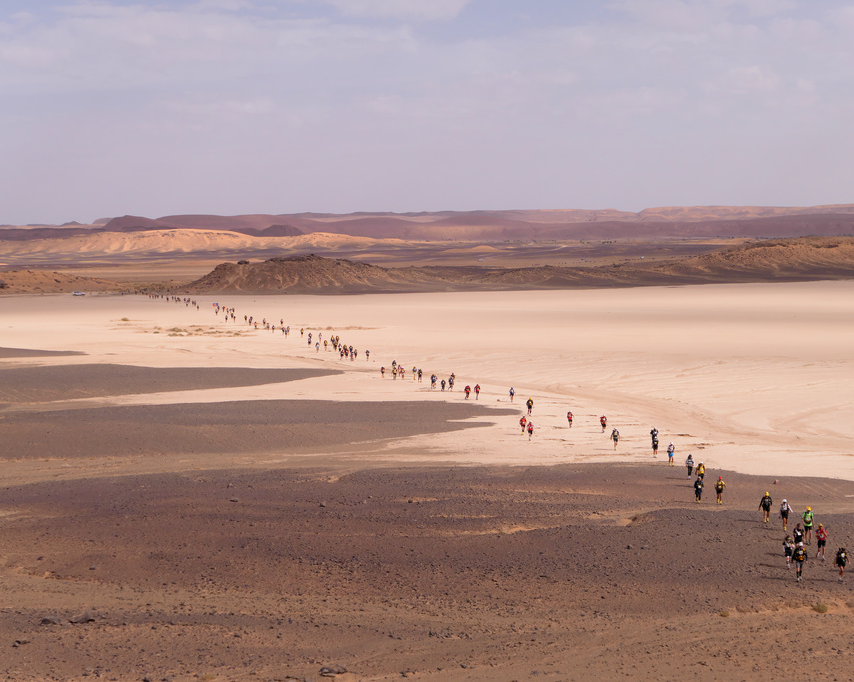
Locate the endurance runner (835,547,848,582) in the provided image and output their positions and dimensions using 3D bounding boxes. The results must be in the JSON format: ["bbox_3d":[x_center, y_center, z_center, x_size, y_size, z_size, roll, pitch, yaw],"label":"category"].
[{"bbox_3d":[20.030,10.826,98.653,0.710,1.680,0.500,-1,3,-10],"label":"endurance runner"}]

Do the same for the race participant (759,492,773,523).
[{"bbox_3d":[19.611,9.635,118.443,0.710,1.740,0.500,0,3,-3],"label":"race participant"}]

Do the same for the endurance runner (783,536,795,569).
[{"bbox_3d":[18.319,10.692,103.481,0.630,1.670,0.500,-1,3,-10],"label":"endurance runner"}]

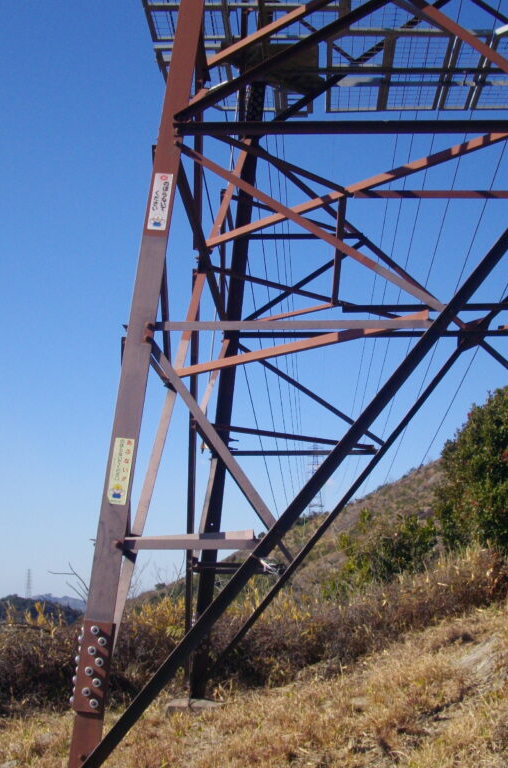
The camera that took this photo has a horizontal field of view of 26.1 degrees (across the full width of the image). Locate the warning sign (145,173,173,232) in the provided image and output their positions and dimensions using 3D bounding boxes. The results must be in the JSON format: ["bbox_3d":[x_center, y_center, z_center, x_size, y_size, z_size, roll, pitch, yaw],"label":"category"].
[{"bbox_3d":[-0.497,-0.969,5.807,0.097,0.331,0.008,5,-16,5],"label":"warning sign"}]

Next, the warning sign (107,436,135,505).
[{"bbox_3d":[-0.659,0.429,5.398,0.097,0.331,0.008,5,-16,5],"label":"warning sign"}]

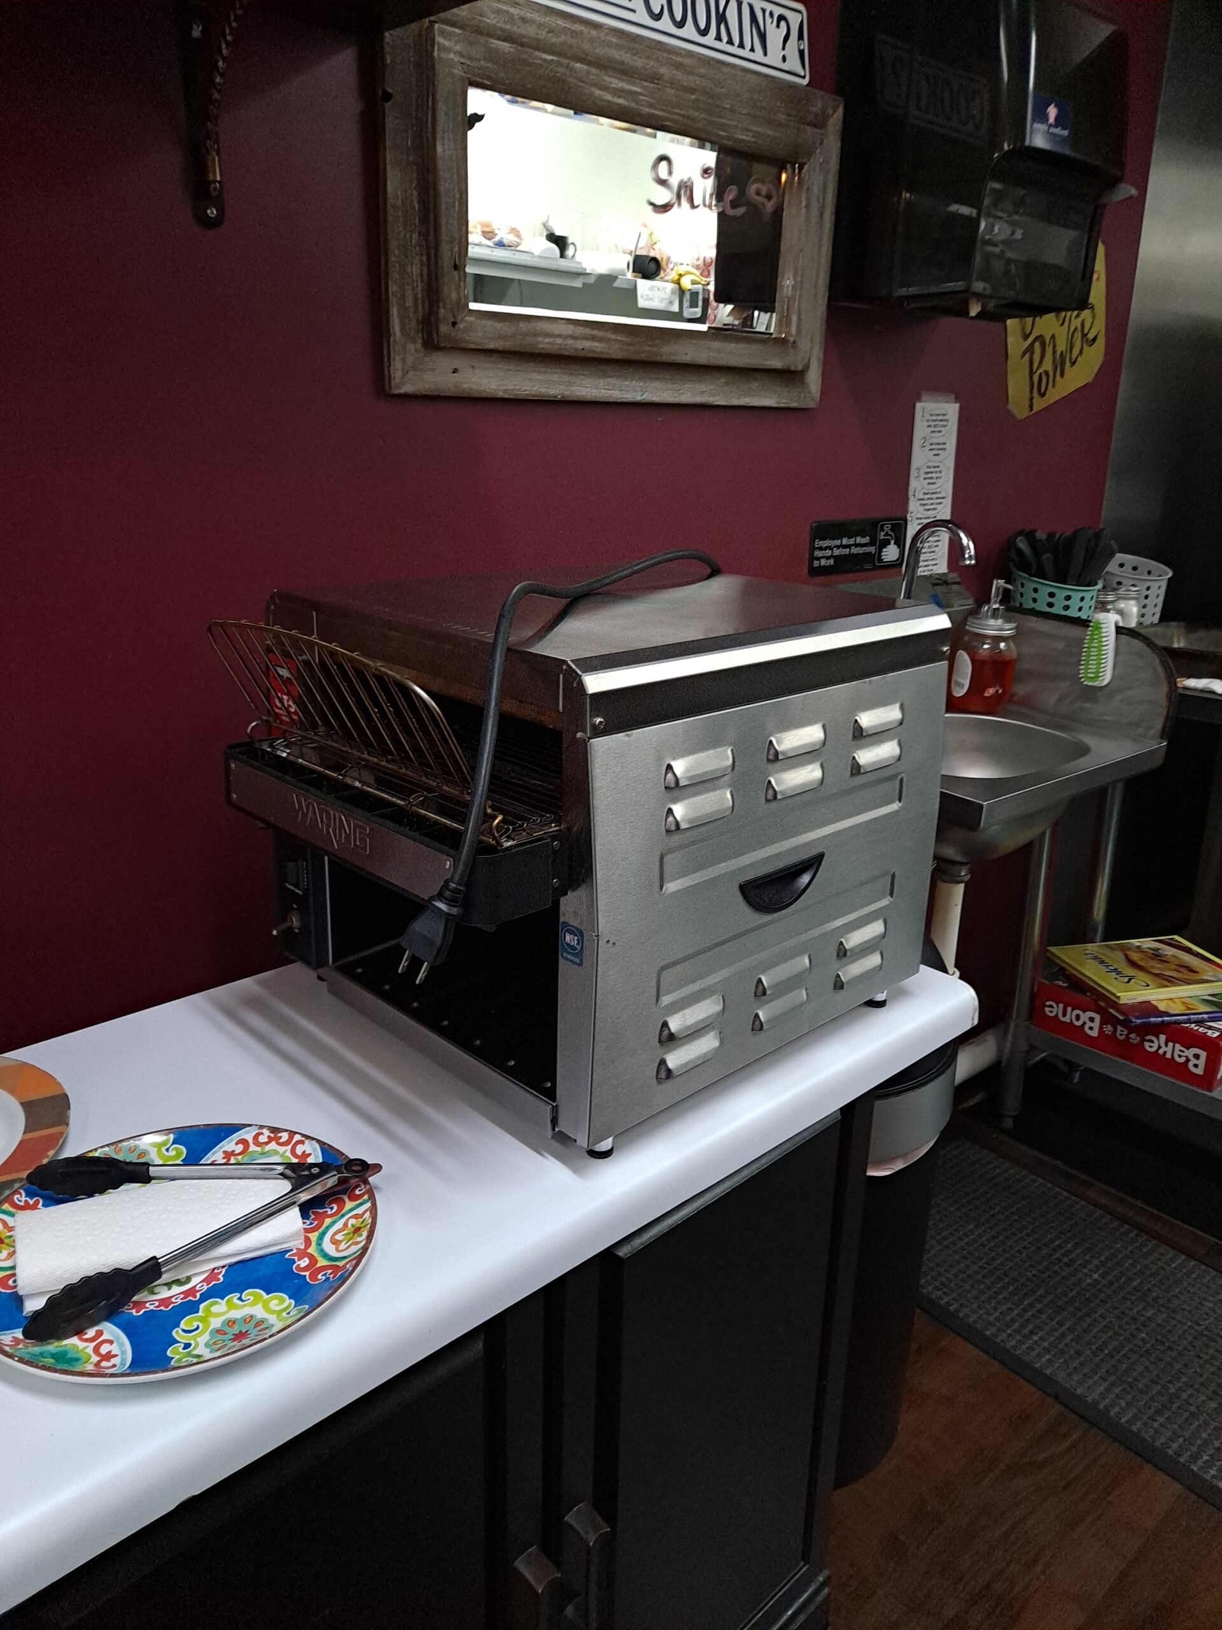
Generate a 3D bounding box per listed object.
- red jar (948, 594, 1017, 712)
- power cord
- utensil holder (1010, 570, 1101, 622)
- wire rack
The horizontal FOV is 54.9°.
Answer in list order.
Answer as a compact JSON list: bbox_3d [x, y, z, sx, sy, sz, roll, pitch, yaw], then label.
[{"bbox_3d":[0.582,-0.261,1.833,0.102,0.192,0.102,1,18,0],"label":"red jar"},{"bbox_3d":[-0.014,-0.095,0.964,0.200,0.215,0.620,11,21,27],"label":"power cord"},{"bbox_3d":[0.719,-0.338,1.896,0.120,0.088,0.165,-16,24,-41],"label":"utensil holder"},{"bbox_3d":[-0.186,-0.069,0.878,0.115,0.120,0.340,-16,24,-41],"label":"wire rack"}]

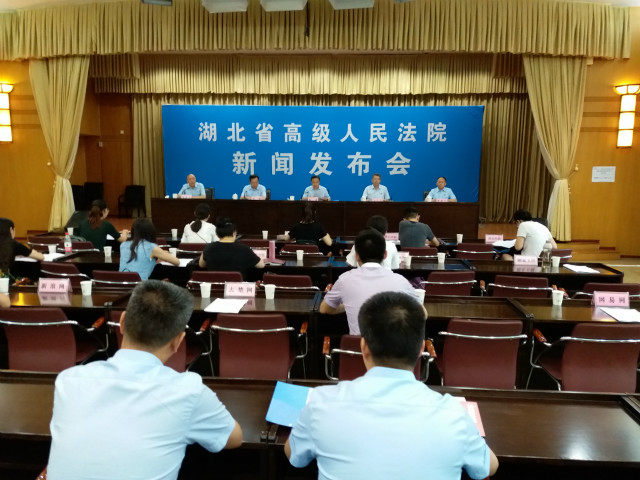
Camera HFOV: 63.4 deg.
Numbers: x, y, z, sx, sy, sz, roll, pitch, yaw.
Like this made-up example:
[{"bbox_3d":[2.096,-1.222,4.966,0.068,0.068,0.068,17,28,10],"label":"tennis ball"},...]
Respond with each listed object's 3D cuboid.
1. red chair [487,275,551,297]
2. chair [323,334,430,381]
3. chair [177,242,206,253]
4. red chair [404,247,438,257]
[{"bbox_3d":[1.601,0.645,4.290,0.550,0.800,0.560,2,8,12],"label":"red chair"},{"bbox_3d":[0.309,0.851,2.823,0.570,0.860,0.600,1,7,3],"label":"chair"},{"bbox_3d":[-1.310,0.429,5.970,0.570,0.860,0.600,1,7,3],"label":"chair"},{"bbox_3d":[1.018,0.458,5.505,0.570,0.850,0.580,1,8,5],"label":"red chair"}]

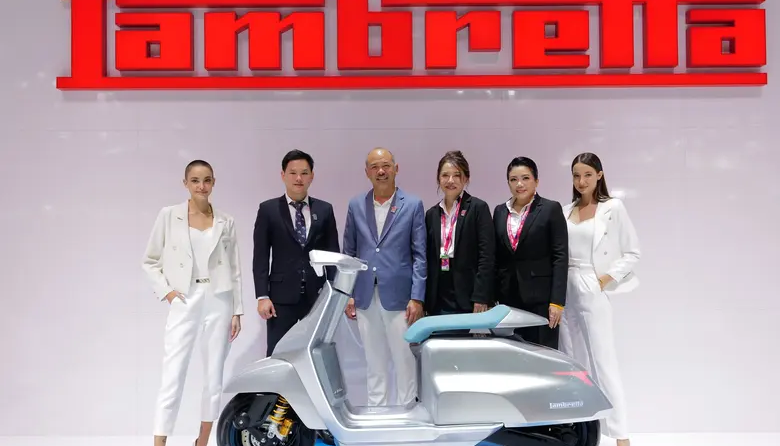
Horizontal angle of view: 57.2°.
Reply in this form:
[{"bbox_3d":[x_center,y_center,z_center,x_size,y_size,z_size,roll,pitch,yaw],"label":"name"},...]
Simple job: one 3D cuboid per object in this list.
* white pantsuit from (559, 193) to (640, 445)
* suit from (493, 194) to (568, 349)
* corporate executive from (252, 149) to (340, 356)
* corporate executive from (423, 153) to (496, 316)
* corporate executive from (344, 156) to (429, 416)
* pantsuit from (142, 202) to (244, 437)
[{"bbox_3d":[1.175,0.530,4.030,0.490,1.359,0.360,0,0,25],"label":"white pantsuit"},{"bbox_3d":[0.792,0.552,4.000,0.440,1.435,0.280,0,0,19],"label":"suit"},{"bbox_3d":[-0.543,0.447,4.200,0.520,1.758,0.320,0,0,-6],"label":"corporate executive"},{"bbox_3d":[0.401,0.454,4.070,0.450,1.744,0.310,0,0,19],"label":"corporate executive"},{"bbox_3d":[-0.029,0.446,4.110,0.490,1.760,0.320,0,0,7],"label":"corporate executive"},{"bbox_3d":[-1.039,0.492,3.780,0.520,1.216,0.380,0,0,-13],"label":"pantsuit"}]

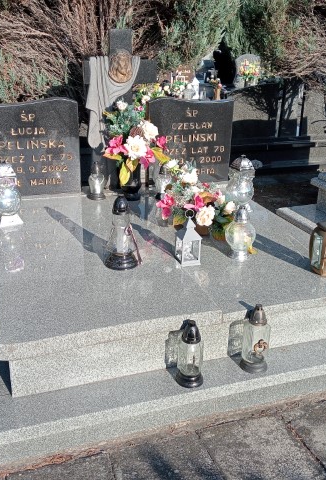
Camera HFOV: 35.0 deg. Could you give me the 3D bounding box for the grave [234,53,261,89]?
[{"bbox_3d":[1.911,-3.804,11.666,0.591,0.707,0.120,-6,22,-18],"label":"grave"}]

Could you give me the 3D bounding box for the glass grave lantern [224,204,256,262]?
[{"bbox_3d":[0.399,-0.041,2.652,0.159,0.284,0.159,1,21,0],"label":"glass grave lantern"}]

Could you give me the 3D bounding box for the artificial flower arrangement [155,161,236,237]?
[{"bbox_3d":[0.186,-0.238,3.006,0.426,0.385,0.385,-6,22,-18],"label":"artificial flower arrangement"}]

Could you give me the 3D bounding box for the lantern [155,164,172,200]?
[{"bbox_3d":[0.003,-0.419,3.670,0.132,0.255,0.132,1,21,0],"label":"lantern"}]

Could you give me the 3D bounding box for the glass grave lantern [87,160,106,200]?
[{"bbox_3d":[-0.452,-0.408,3.498,0.130,0.252,0.130,-6,22,-18],"label":"glass grave lantern"}]

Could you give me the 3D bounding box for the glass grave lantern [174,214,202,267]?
[{"bbox_3d":[0.126,-0.013,2.507,0.118,0.255,0.118,-4,22,-13],"label":"glass grave lantern"}]

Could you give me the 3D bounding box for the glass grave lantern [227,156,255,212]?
[{"bbox_3d":[0.521,-0.377,3.417,0.184,0.374,0.184,-6,22,-18],"label":"glass grave lantern"}]

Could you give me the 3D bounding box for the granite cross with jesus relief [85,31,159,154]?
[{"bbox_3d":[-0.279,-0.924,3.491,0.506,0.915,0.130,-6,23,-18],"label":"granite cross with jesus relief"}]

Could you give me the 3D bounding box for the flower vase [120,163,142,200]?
[{"bbox_3d":[-0.219,-0.406,3.514,0.150,0.245,0.150,1,21,0],"label":"flower vase"}]

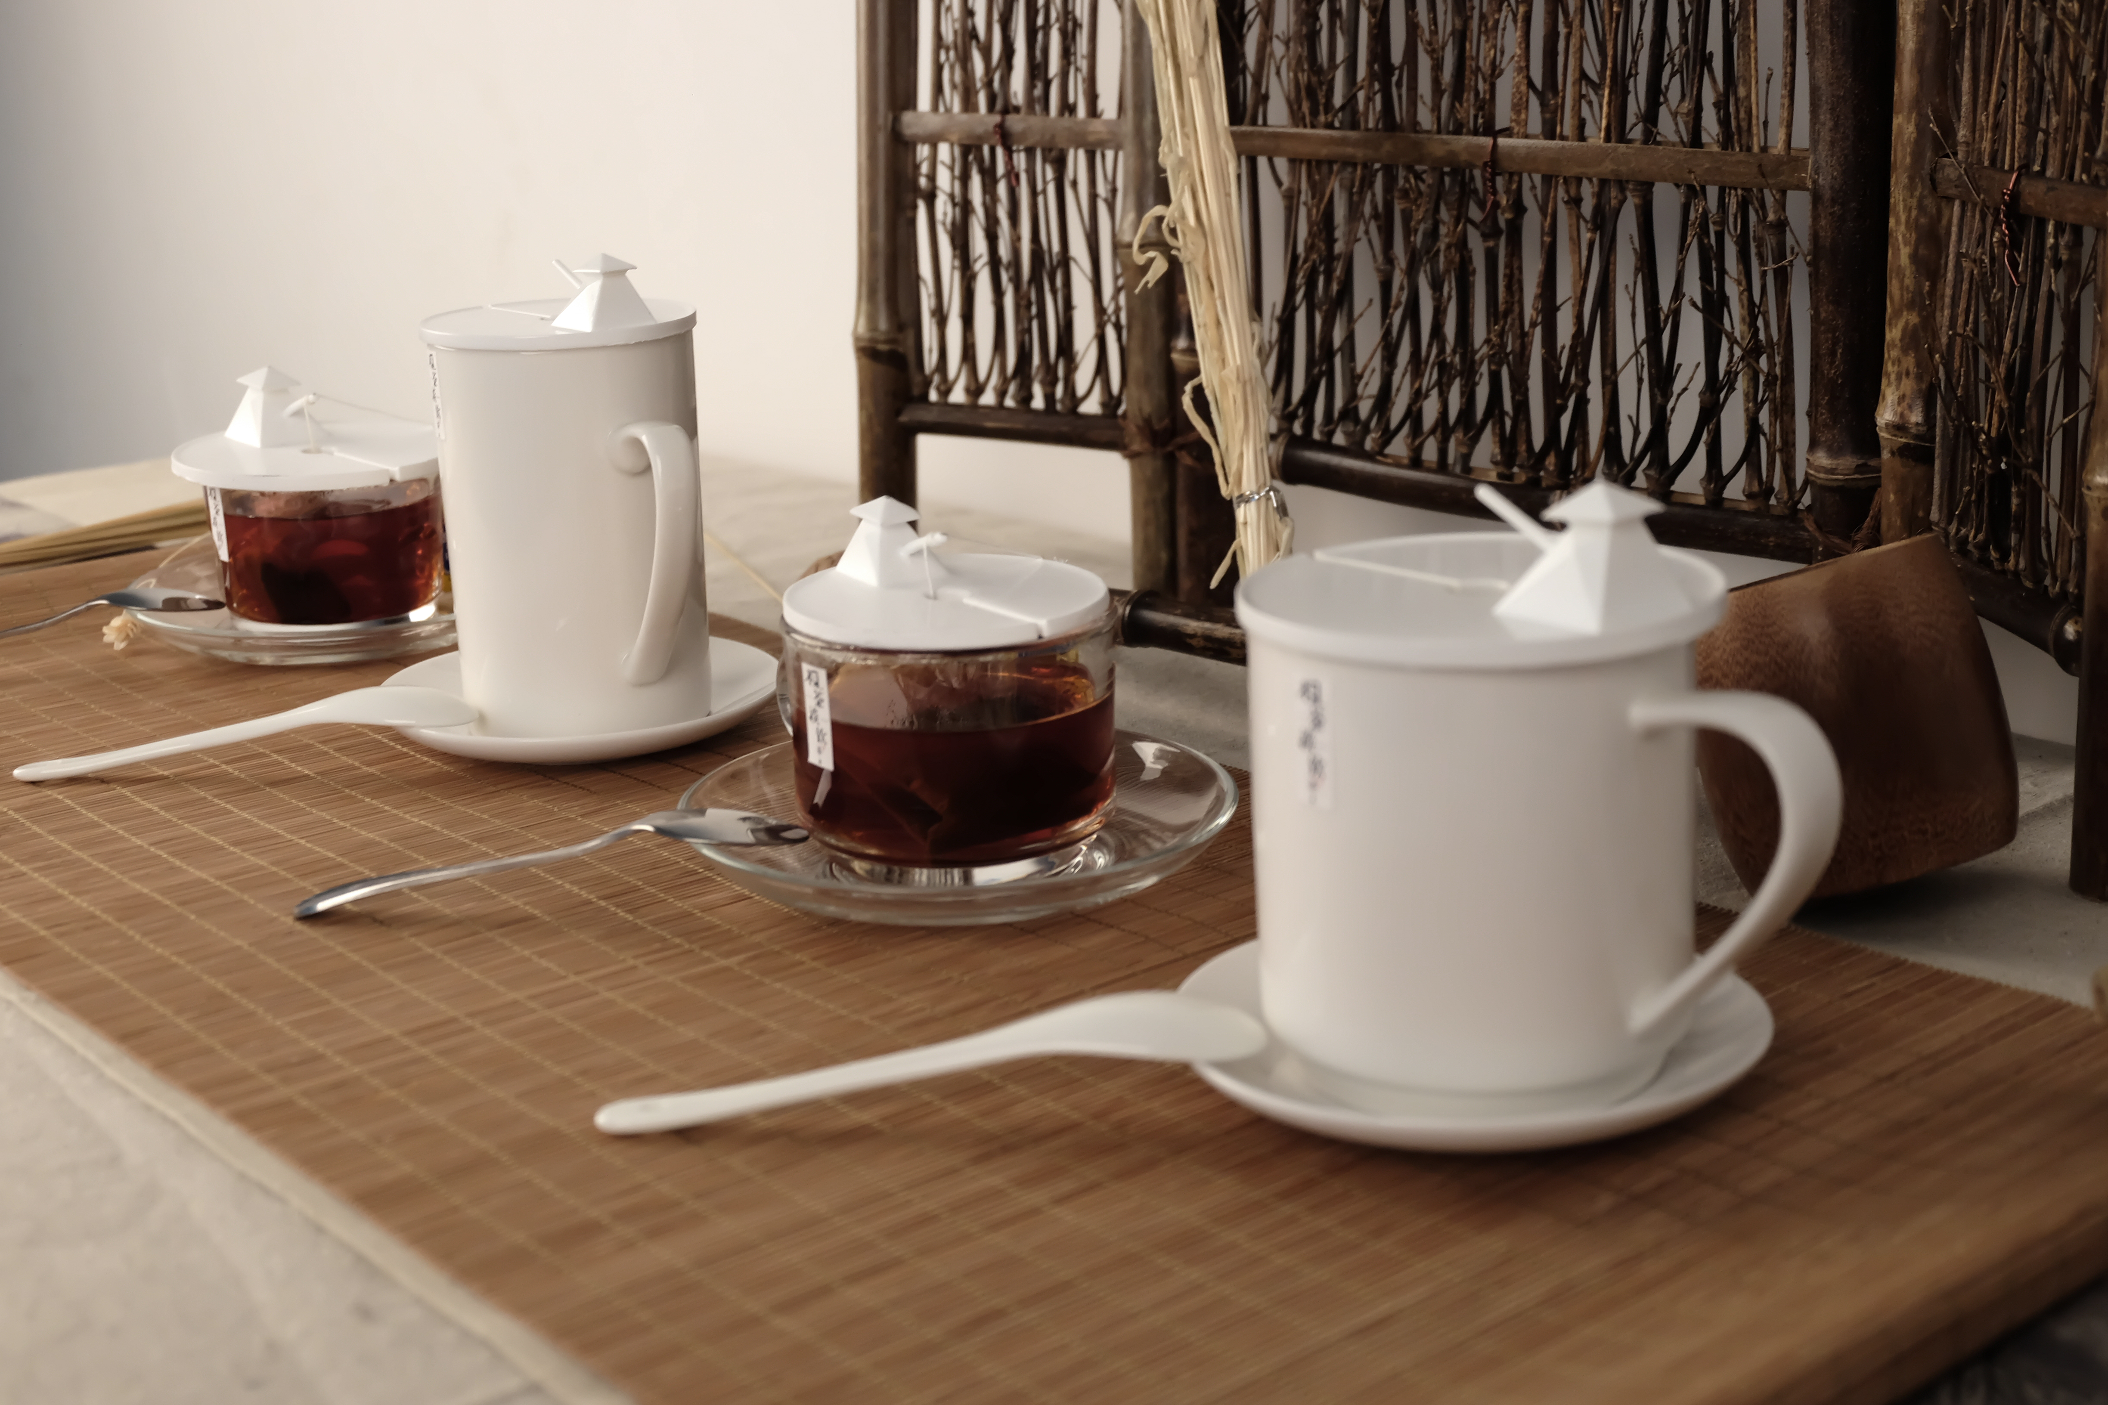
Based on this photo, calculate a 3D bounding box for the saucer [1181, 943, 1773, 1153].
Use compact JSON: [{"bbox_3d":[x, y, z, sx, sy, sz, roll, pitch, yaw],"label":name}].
[{"bbox_3d":[0.085,0.069,0.565,0.121,0.014,0.121,0,16,9],"label":"saucer"}]

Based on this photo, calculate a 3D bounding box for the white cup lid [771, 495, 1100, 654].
[{"bbox_3d":[-0.027,-0.033,0.683,0.082,0.026,0.082,-2,16,1],"label":"white cup lid"}]

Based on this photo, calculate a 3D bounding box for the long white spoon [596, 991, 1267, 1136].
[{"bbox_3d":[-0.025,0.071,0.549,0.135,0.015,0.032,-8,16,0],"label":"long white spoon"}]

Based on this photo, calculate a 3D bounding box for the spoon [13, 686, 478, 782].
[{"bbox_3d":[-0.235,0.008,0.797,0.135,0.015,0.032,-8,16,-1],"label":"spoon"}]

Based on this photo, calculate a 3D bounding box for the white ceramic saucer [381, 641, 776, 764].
[{"bbox_3d":[-0.142,0.001,0.828,0.121,0.014,0.121,-2,16,1],"label":"white ceramic saucer"}]

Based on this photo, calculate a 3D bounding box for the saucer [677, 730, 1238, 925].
[{"bbox_3d":[-0.024,0.033,0.702,0.143,0.018,0.143,-2,16,1],"label":"saucer"}]

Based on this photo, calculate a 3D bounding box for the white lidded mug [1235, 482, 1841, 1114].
[{"bbox_3d":[0.098,0.013,0.544,0.094,0.116,0.127,-17,22,-42],"label":"white lidded mug"}]

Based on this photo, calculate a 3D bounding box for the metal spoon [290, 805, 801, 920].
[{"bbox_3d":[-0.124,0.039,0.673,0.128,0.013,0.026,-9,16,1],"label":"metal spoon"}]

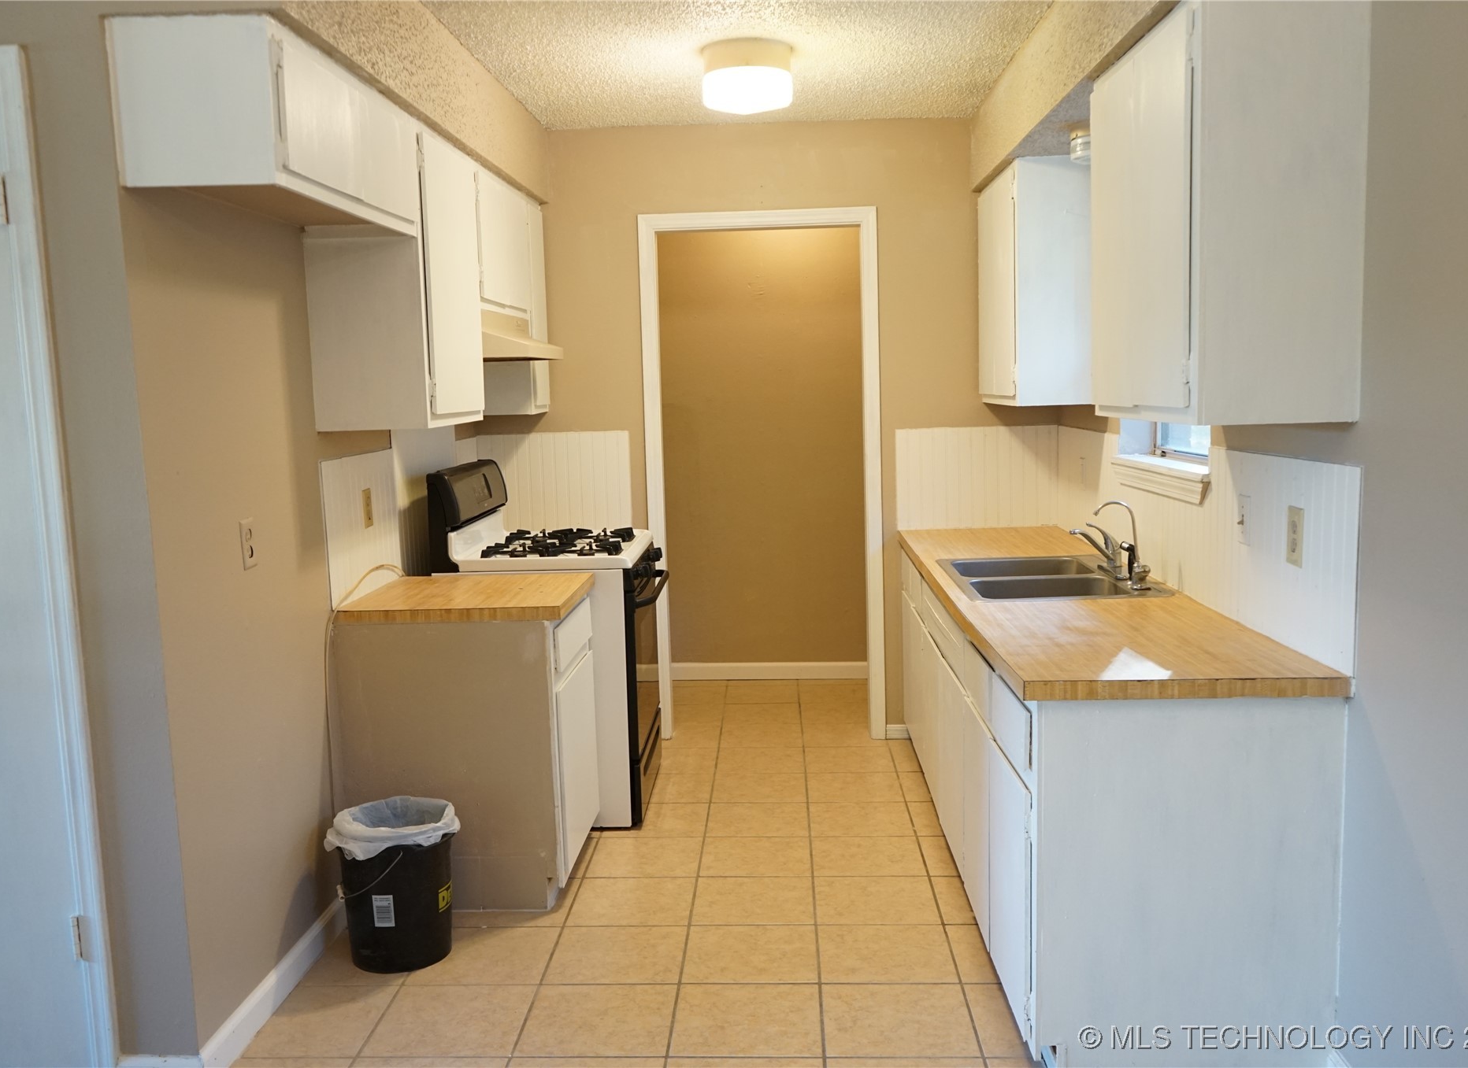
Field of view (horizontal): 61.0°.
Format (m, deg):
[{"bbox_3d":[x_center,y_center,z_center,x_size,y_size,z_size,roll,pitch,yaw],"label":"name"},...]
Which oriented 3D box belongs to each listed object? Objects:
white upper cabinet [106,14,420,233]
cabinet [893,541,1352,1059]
[{"bbox_3d":[-0.970,-0.840,2.715,0.323,0.302,0.917,-1,7,2],"label":"white upper cabinet"},{"bbox_3d":[0.939,0.577,3.756,0.622,0.816,2.557,-1,7,2],"label":"cabinet"}]

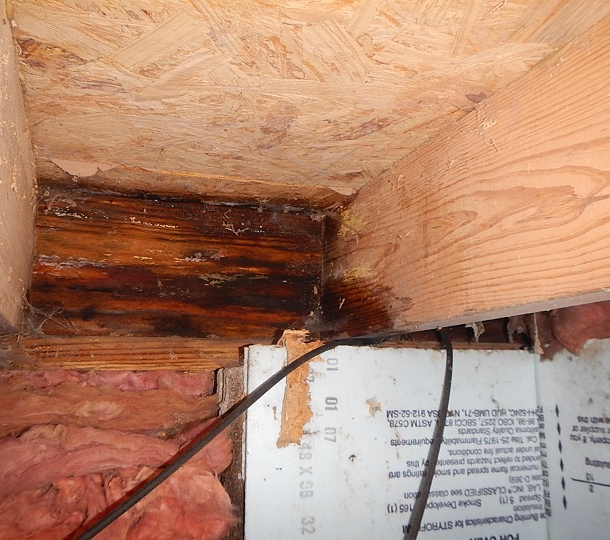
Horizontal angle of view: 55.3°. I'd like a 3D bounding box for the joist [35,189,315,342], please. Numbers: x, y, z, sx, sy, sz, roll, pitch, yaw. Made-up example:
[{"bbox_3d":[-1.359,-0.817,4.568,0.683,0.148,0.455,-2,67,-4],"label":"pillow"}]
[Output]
[{"bbox_3d":[-0.153,0.003,0.766,0.370,0.186,0.040,4,-12,-20],"label":"joist"}]

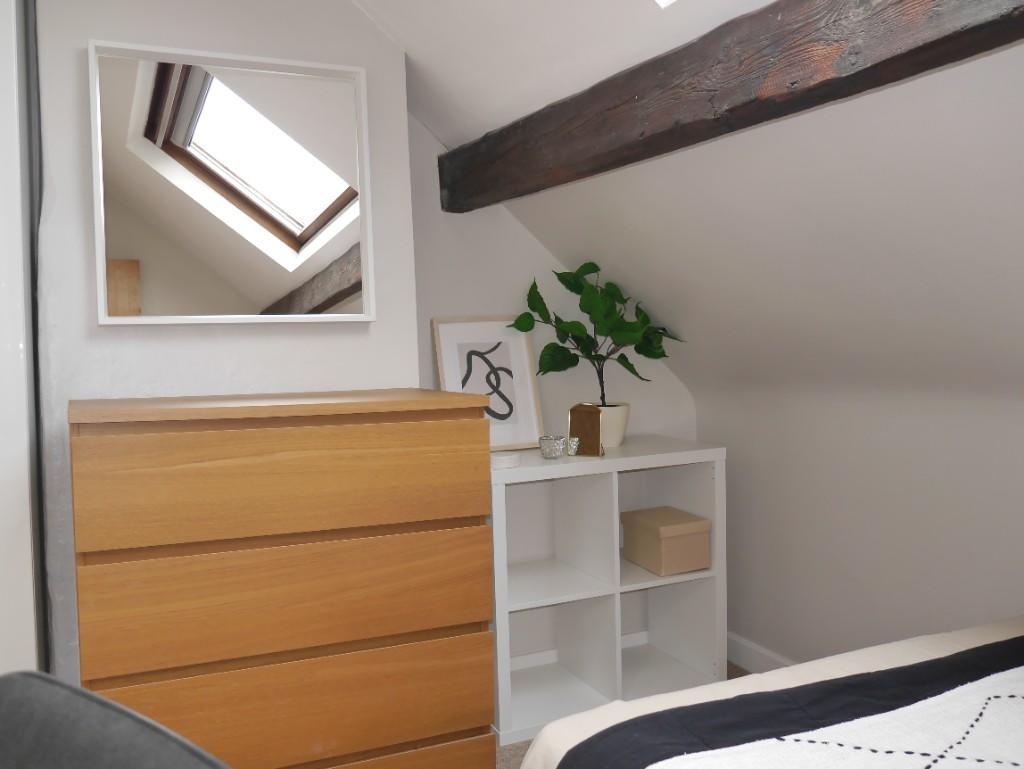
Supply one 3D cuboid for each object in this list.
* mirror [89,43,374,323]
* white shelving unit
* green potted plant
[{"bbox_3d":[-0.664,-0.470,2.306,0.645,0.645,0.036,-2,2,-23],"label":"mirror"},{"bbox_3d":[0.229,0.584,2.925,0.768,0.768,0.388,-4,5,-24],"label":"white shelving unit"},{"bbox_3d":[0.274,-0.090,2.934,0.550,0.572,0.420,-4,5,-24],"label":"green potted plant"}]

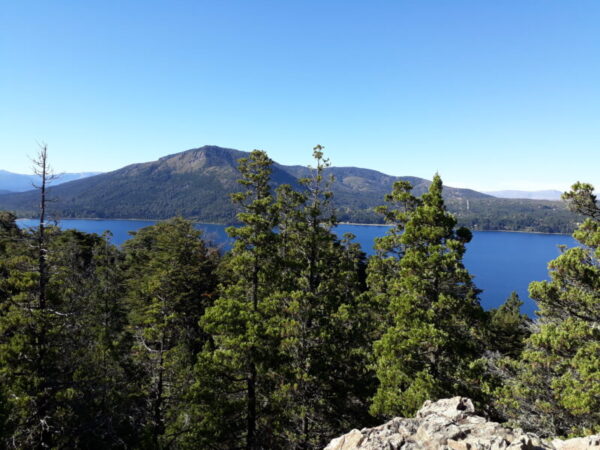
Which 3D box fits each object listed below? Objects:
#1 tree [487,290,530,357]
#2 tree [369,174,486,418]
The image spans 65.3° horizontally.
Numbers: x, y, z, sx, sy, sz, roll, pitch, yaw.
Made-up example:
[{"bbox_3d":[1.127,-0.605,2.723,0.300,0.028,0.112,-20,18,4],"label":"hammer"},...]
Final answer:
[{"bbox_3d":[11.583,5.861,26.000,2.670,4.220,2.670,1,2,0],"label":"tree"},{"bbox_3d":[3.814,2.288,14.000,3.530,7.600,3.530,1,2,0],"label":"tree"}]

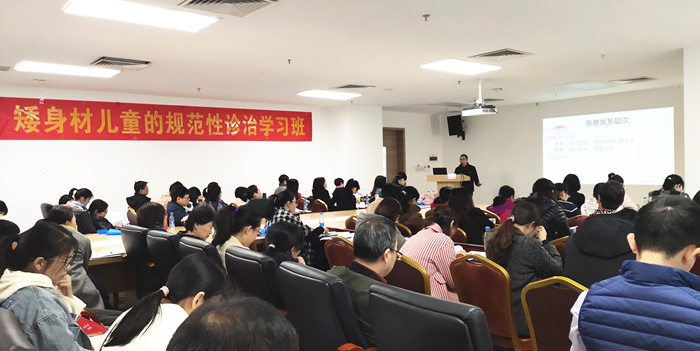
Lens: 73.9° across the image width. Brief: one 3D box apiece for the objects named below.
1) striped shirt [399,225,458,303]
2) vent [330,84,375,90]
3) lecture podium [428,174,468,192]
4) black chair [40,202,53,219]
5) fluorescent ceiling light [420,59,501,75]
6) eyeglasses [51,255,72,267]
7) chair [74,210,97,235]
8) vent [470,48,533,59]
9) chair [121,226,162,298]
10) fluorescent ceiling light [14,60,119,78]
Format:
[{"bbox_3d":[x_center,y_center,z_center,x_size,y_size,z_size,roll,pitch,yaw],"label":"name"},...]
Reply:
[{"bbox_3d":[0.639,0.709,3.564,0.480,0.600,0.480,-4,3,-41],"label":"striped shirt"},{"bbox_3d":[0.067,-1.677,8.964,0.610,0.060,0.610,-3,2,-40],"label":"vent"},{"bbox_3d":[2.241,0.561,10.832,0.900,1.180,0.520,0,3,37],"label":"lecture podium"},{"bbox_3d":[-4.419,0.959,7.368,0.680,1.040,0.630,-4,3,-41],"label":"black chair"},{"bbox_3d":[1.697,-1.701,7.214,1.200,0.070,0.600,-4,3,-41],"label":"fluorescent ceiling light"},{"bbox_3d":[-1.287,0.377,2.050,0.138,0.043,0.138,29,-18,-27],"label":"eyeglasses"},{"bbox_3d":[-3.180,0.955,6.014,0.620,1.080,0.660,0,2,44],"label":"chair"},{"bbox_3d":[2.120,-1.688,6.522,0.610,0.060,0.610,-4,3,-41],"label":"vent"},{"bbox_3d":[-1.710,0.986,4.476,0.680,1.040,0.630,-4,3,-45],"label":"chair"},{"bbox_3d":[-4.010,-1.509,6.637,1.200,0.070,0.600,-4,3,-41],"label":"fluorescent ceiling light"}]

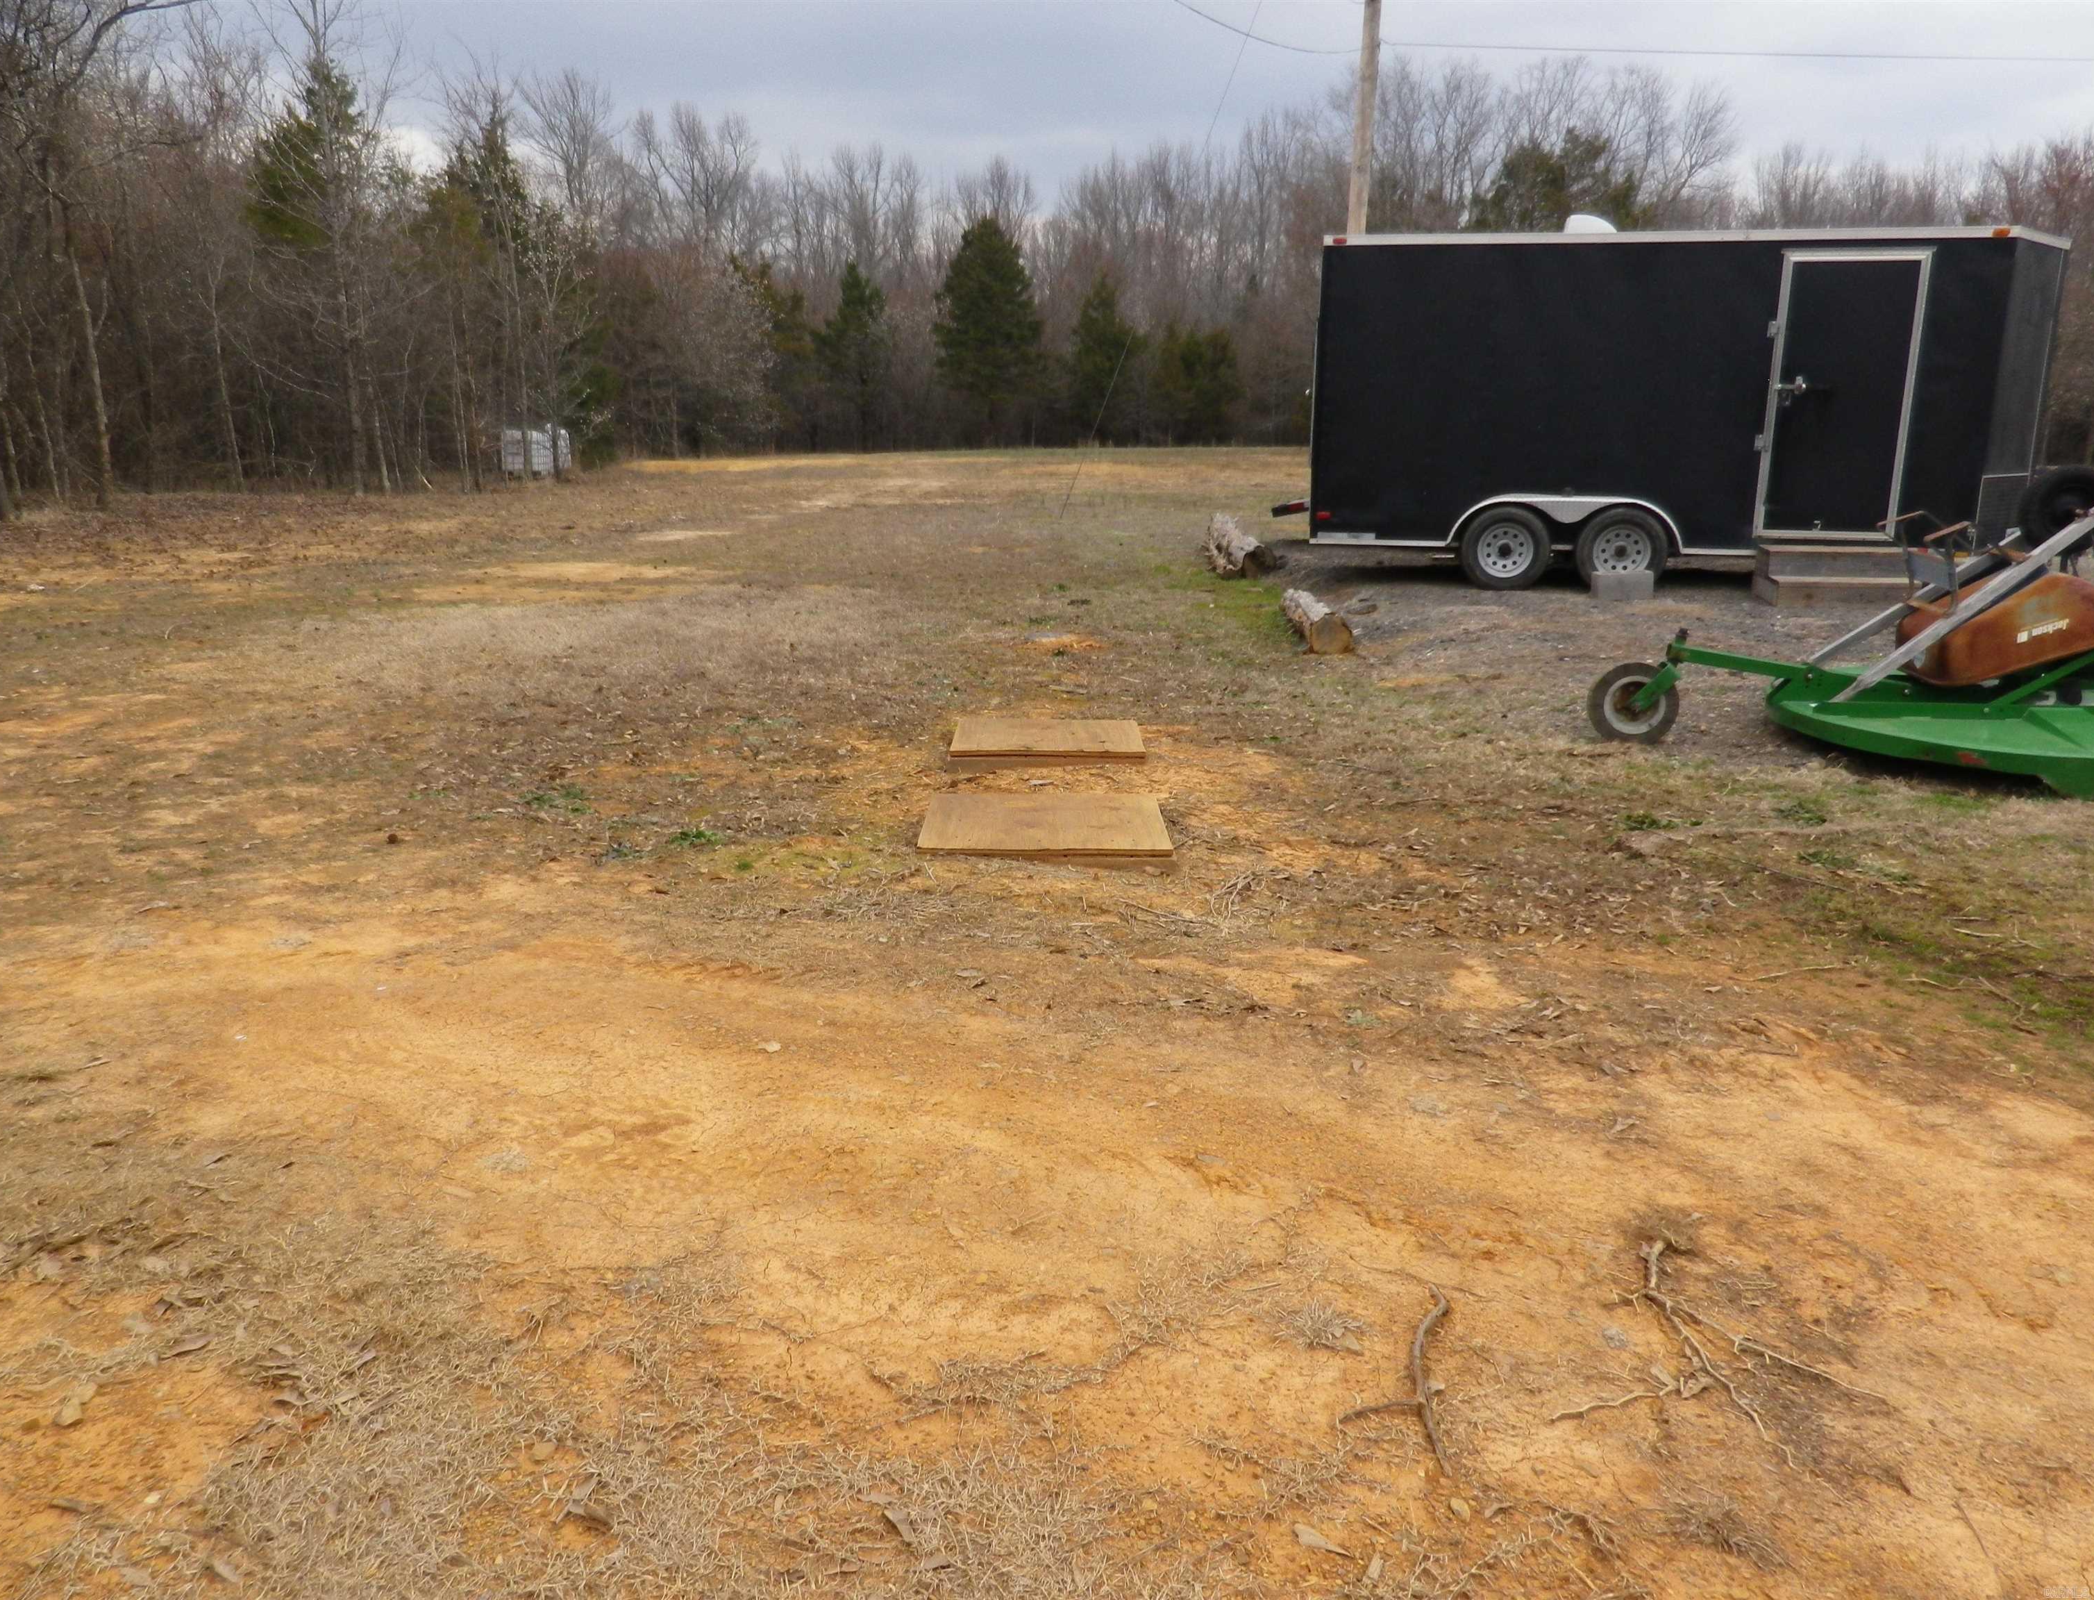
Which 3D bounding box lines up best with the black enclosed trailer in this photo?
[{"bbox_3d":[5.170,-3.083,12.426,5.917,2.642,2.370,4,14,12],"label":"black enclosed trailer"}]

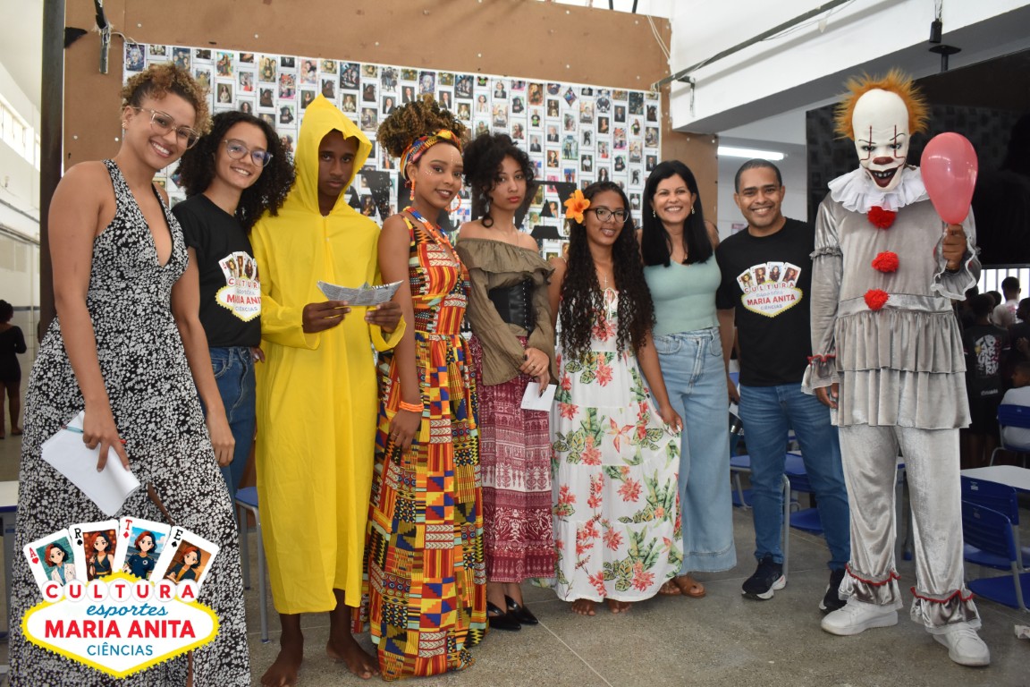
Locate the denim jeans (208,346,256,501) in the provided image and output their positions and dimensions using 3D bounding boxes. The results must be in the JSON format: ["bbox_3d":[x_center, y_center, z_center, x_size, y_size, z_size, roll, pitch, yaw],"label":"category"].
[{"bbox_3d":[-0.929,0.483,2.832,0.360,0.970,0.270,-1,2,-34],"label":"denim jeans"}]

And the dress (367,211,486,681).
[{"bbox_3d":[-0.280,0.293,2.848,0.400,1.410,0.400,-1,2,-36],"label":"dress"}]

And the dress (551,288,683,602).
[{"bbox_3d":[0.387,0.351,3.349,0.500,1.220,0.420,0,1,2],"label":"dress"}]

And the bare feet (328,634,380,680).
[{"bbox_3d":[-0.506,0.957,2.784,0.100,0.095,0.240,-1,2,-37],"label":"bare feet"}]

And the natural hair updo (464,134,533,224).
[{"bbox_3d":[-0.060,-0.591,3.197,0.250,0.310,0.250,-1,1,-21],"label":"natural hair updo"}]

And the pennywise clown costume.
[{"bbox_3d":[1.276,0.044,2.982,0.620,1.890,0.500,1,2,27],"label":"pennywise clown costume"}]

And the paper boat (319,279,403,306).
[{"bbox_3d":[-0.434,-0.134,2.467,0.240,0.075,0.070,0,1,-12],"label":"paper boat"}]

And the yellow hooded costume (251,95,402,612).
[{"bbox_3d":[-0.578,0.021,2.711,0.480,1.570,0.420,0,1,-18],"label":"yellow hooded costume"}]

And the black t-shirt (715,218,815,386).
[{"bbox_3d":[0.976,-0.141,3.428,0.430,0.670,0.270,0,1,12],"label":"black t-shirt"}]

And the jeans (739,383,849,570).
[{"bbox_3d":[1.071,0.474,3.422,0.430,0.830,0.340,0,1,18],"label":"jeans"}]

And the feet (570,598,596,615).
[{"bbox_3d":[0.264,0.950,3.373,0.090,0.080,0.220,0,1,9],"label":"feet"}]

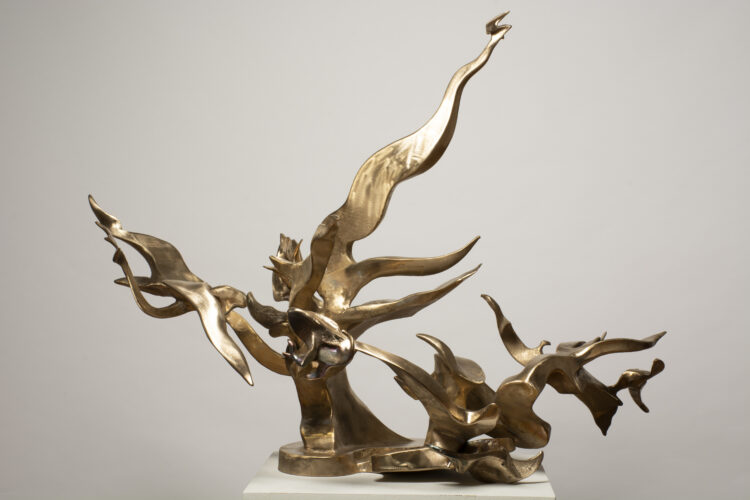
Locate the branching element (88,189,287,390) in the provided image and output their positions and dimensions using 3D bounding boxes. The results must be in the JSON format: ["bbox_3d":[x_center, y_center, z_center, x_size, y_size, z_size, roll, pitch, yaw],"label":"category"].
[{"bbox_3d":[-0.369,0.078,3.200,0.390,0.370,0.220,0,1,0],"label":"branching element"}]

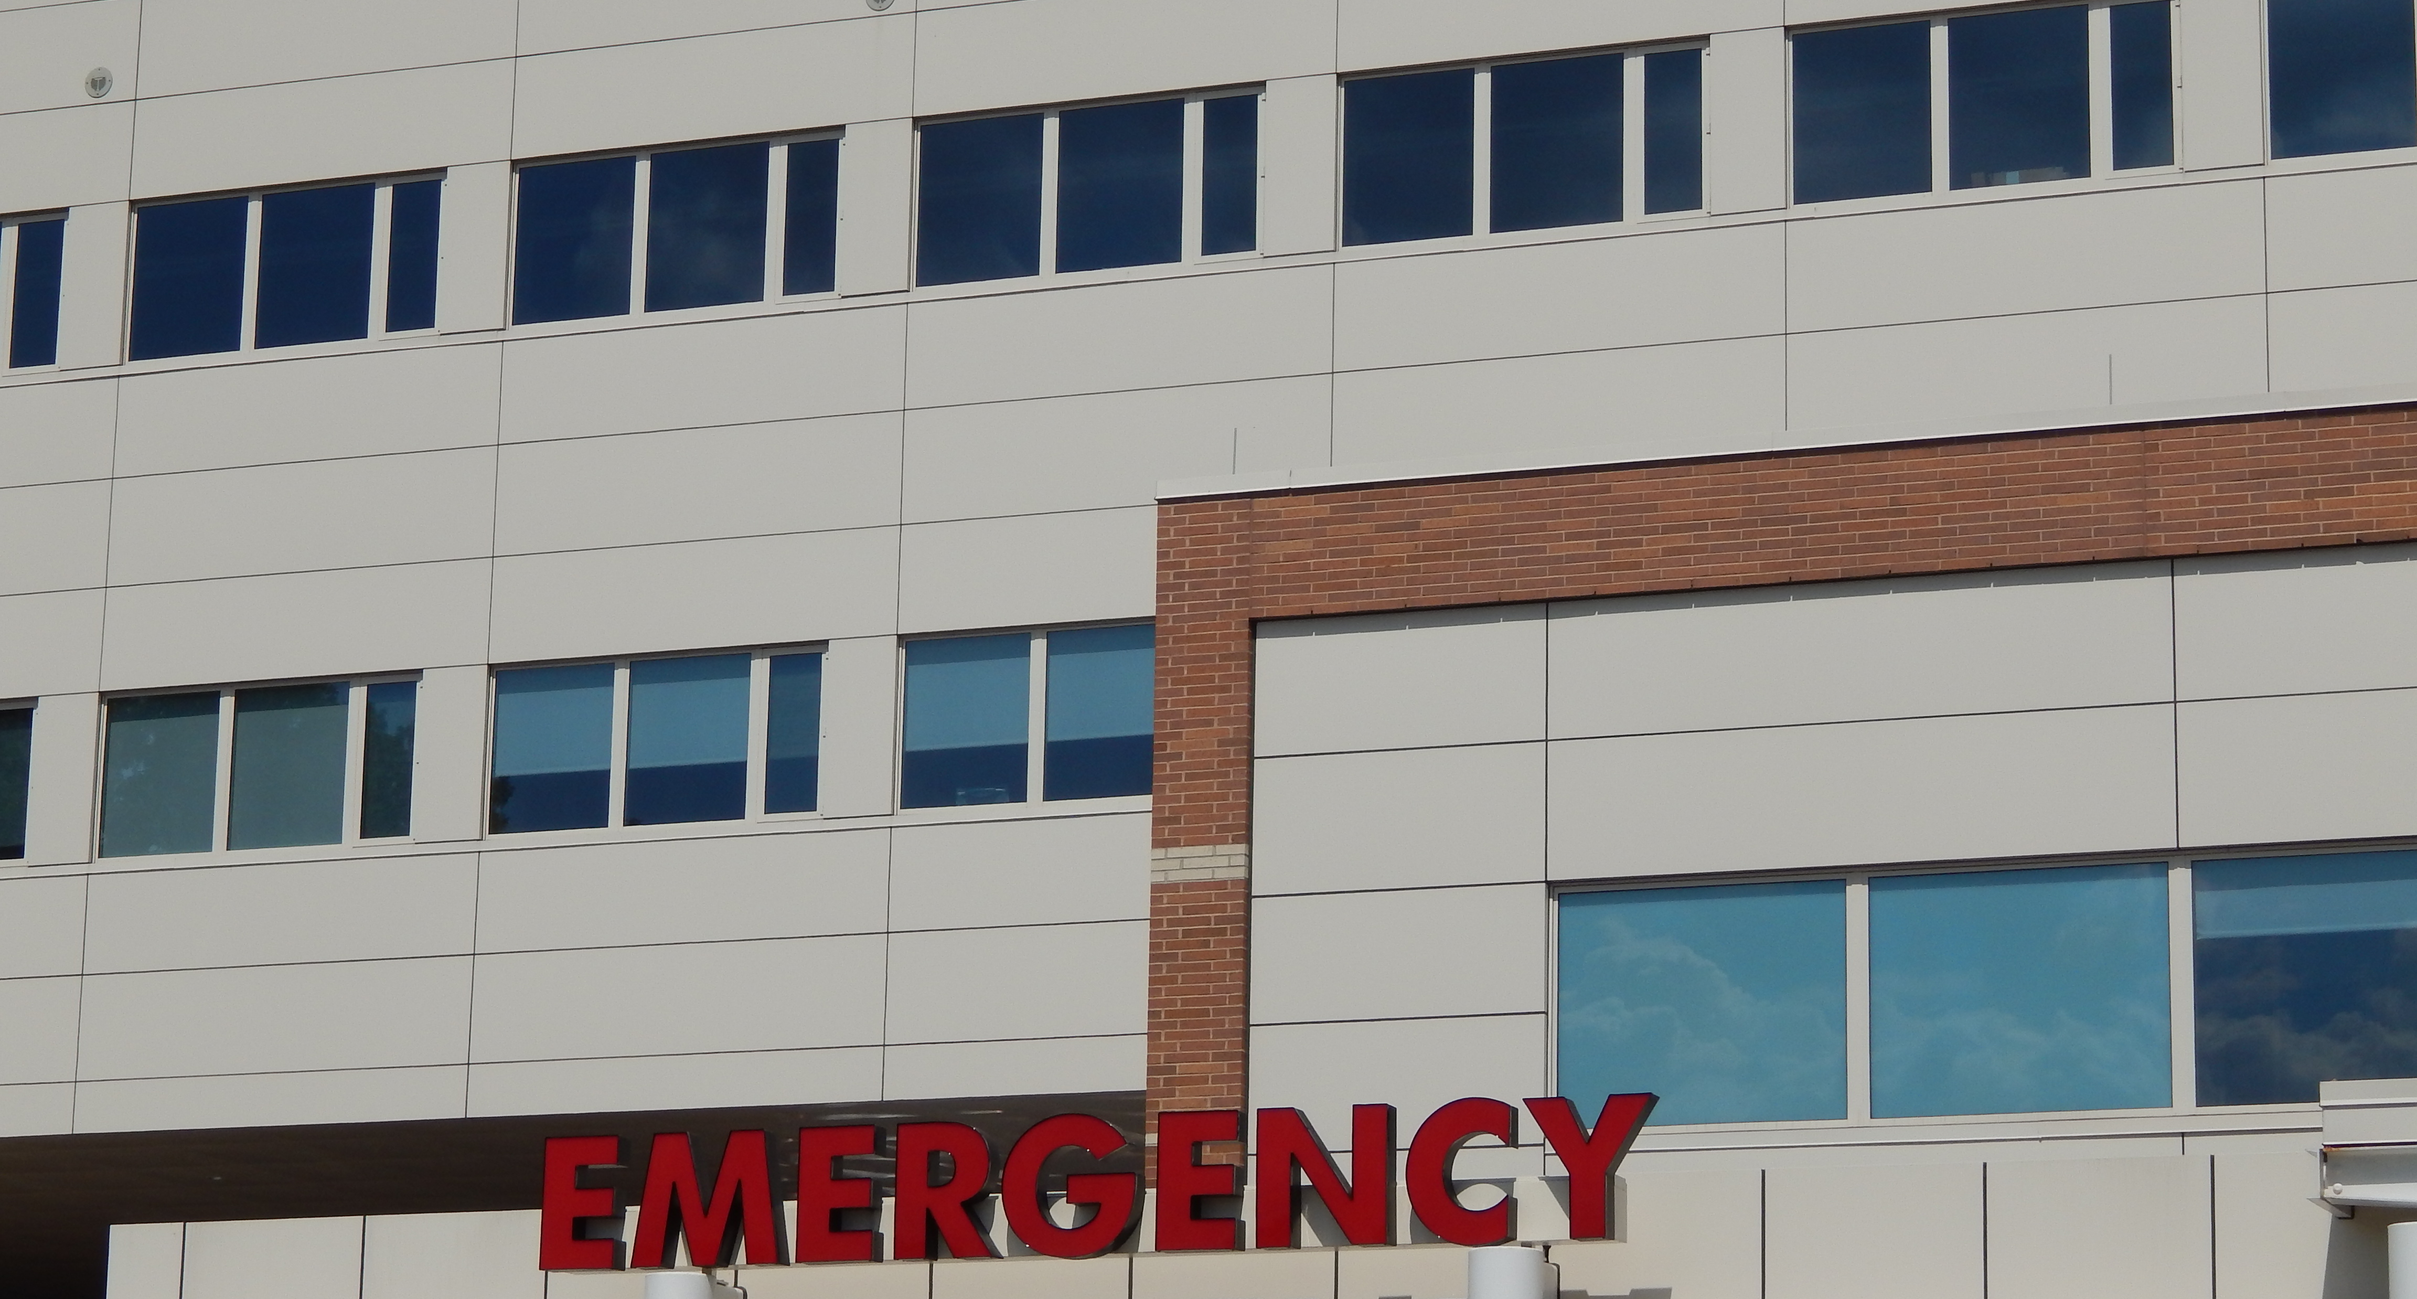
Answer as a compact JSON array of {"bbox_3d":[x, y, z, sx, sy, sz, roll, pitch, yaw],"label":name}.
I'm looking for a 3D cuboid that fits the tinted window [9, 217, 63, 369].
[{"bbox_3d":[-10.475,-3.174,53.834,0.505,1.362,0.070,-4,-14,21],"label":"tinted window"}]

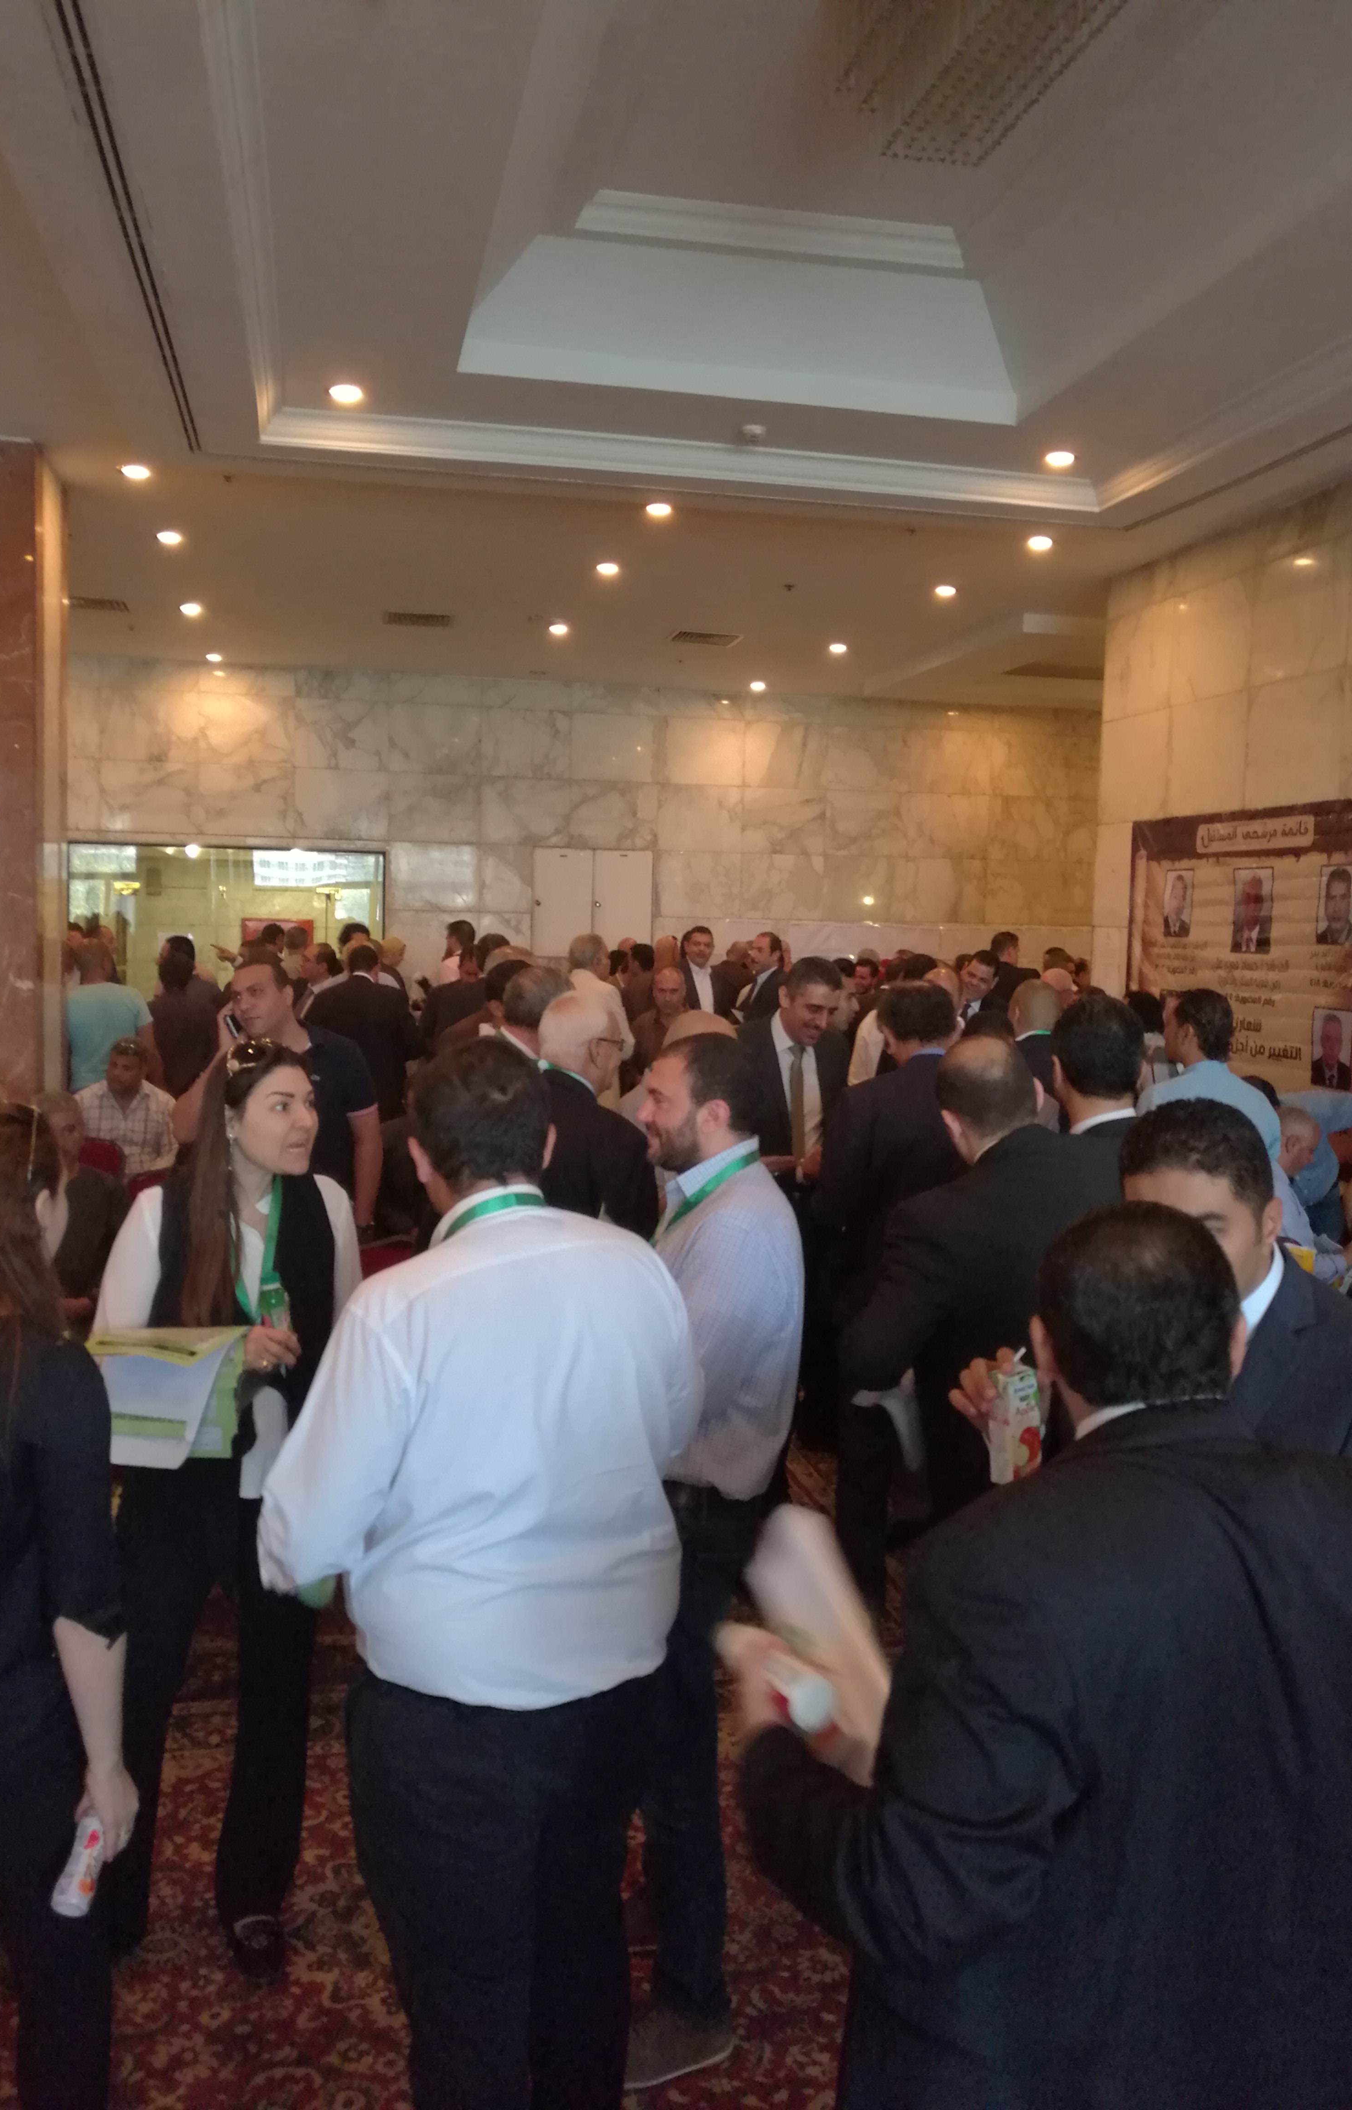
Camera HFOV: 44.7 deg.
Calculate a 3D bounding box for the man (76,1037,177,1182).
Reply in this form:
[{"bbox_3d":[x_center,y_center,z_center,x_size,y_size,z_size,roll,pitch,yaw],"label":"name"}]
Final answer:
[{"bbox_3d":[-2.298,0.595,6.900,0.560,1.290,0.750,0,5,-14],"label":"man"}]

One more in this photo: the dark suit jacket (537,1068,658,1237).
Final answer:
[{"bbox_3d":[-0.285,0.389,3.867,0.500,0.730,0.340,5,6,37],"label":"dark suit jacket"}]

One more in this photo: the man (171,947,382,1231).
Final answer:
[{"bbox_3d":[-1.126,0.581,4.643,0.560,1.765,0.420,3,5,14],"label":"man"}]

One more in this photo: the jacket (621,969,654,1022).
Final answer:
[{"bbox_3d":[-0.230,-0.138,10.200,0.500,0.720,0.320,-2,6,-37],"label":"jacket"}]

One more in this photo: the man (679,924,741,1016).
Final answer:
[{"bbox_3d":[0.191,0.158,9.800,0.520,1.790,0.340,3,5,20],"label":"man"}]

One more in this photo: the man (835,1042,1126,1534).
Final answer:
[{"bbox_3d":[0.609,0.812,3.051,0.570,1.680,0.430,0,5,-18],"label":"man"}]

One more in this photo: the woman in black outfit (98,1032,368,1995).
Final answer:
[{"bbox_3d":[-0.792,0.807,2.900,0.500,1.640,0.380,0,5,-20],"label":"woman in black outfit"}]

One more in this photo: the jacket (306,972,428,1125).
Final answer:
[{"bbox_3d":[-1.526,-0.060,8.000,0.600,0.740,0.360,1,5,-3],"label":"jacket"}]

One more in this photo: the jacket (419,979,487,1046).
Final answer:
[{"bbox_3d":[-1.068,-0.064,8.500,0.540,0.730,0.340,1,5,-6],"label":"jacket"}]

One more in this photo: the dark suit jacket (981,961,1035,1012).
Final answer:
[{"bbox_3d":[2.296,-0.272,11.416,0.540,0.740,0.360,4,5,23],"label":"dark suit jacket"}]

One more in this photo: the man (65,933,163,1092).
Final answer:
[{"bbox_3d":[-2.703,0.309,7.700,0.560,1.710,0.340,0,5,-13],"label":"man"}]

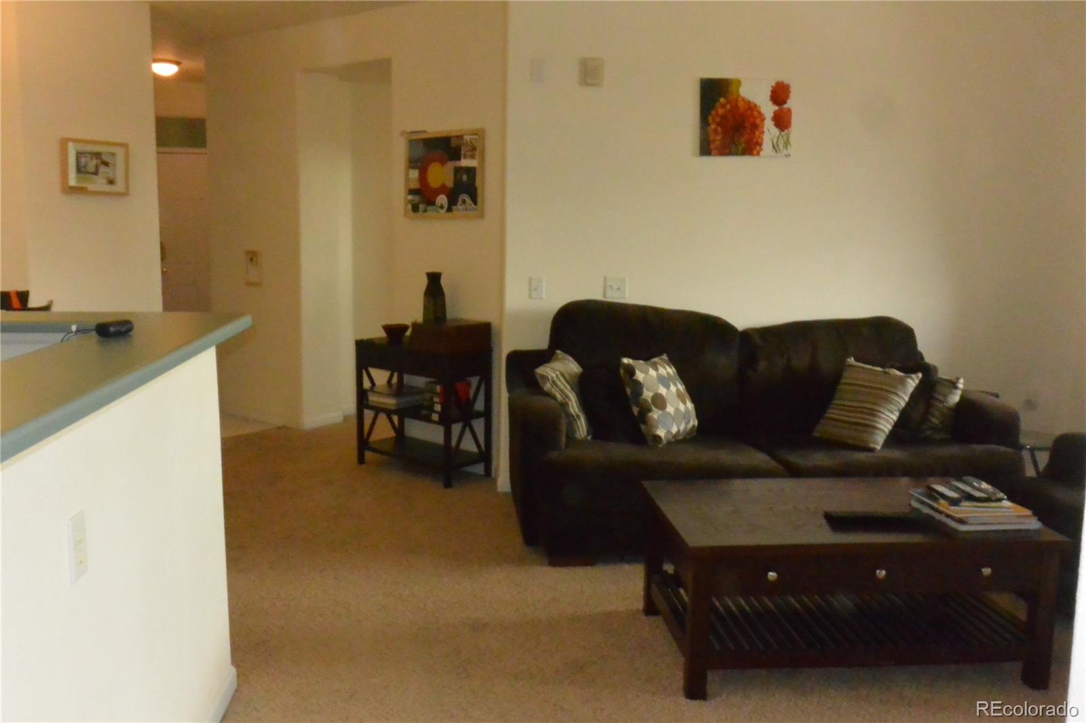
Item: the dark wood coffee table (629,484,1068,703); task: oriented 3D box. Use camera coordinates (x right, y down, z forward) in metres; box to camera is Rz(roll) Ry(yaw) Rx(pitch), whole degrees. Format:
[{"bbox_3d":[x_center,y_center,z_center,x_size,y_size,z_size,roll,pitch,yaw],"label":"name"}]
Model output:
[{"bbox_3d":[1.016,0.748,3.463,1.209,0.500,0.737,0,9,-6],"label":"dark wood coffee table"}]

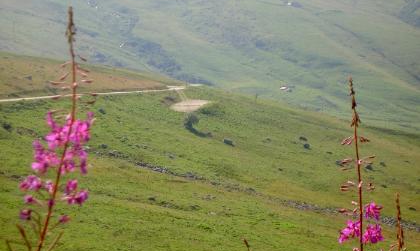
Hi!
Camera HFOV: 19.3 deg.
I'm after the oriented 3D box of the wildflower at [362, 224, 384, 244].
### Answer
[{"bbox_3d":[0.238,0.159,1.800,0.026,0.029,0.018,-5,8,-33],"label":"wildflower"}]

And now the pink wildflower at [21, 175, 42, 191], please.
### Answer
[{"bbox_3d":[-0.245,0.078,1.700,0.025,0.022,0.018,5,9,36],"label":"pink wildflower"}]

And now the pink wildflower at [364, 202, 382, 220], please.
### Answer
[{"bbox_3d":[0.238,0.125,1.800,0.022,0.026,0.018,-6,9,-40],"label":"pink wildflower"}]

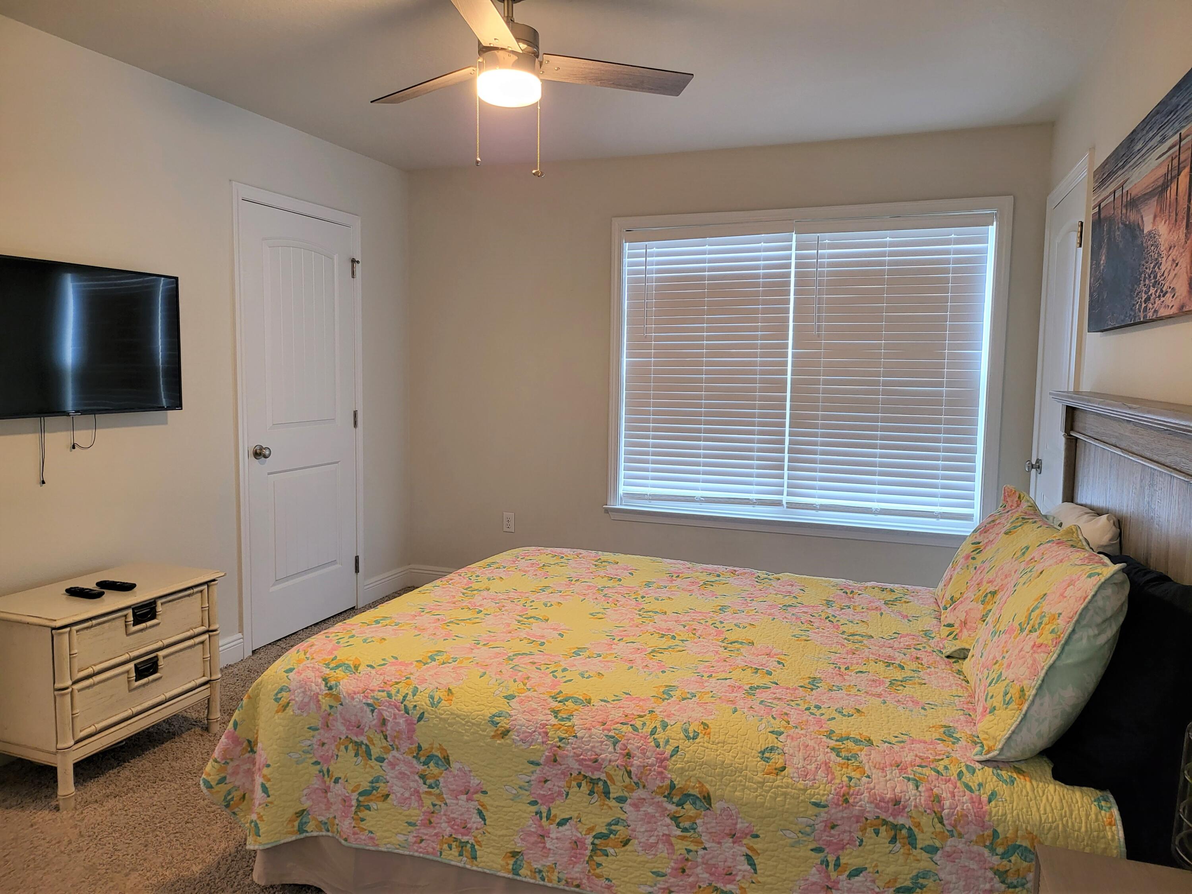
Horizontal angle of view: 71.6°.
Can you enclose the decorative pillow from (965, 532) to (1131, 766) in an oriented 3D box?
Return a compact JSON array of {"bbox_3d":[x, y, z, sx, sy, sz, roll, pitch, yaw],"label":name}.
[{"bbox_3d":[0.926,0.387,1.698,0.190,0.440,0.580,34,16,16],"label":"decorative pillow"}]

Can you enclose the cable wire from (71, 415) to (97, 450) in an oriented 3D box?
[{"bbox_3d":[-1.831,-0.054,2.957,0.020,0.135,0.100,3,6,21],"label":"cable wire"}]

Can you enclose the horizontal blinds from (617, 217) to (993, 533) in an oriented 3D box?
[{"bbox_3d":[0.963,-0.383,4.099,1.770,1.450,0.070,3,6,21],"label":"horizontal blinds"}]

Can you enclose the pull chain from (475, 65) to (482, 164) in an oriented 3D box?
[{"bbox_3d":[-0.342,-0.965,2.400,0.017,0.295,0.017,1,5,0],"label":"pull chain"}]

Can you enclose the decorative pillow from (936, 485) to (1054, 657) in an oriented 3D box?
[{"bbox_3d":[1.107,0.341,2.283,0.190,0.430,0.600,33,14,12],"label":"decorative pillow"}]

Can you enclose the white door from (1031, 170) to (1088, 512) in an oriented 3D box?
[{"bbox_3d":[1.837,0.006,3.322,0.050,2.050,0.790,3,6,21],"label":"white door"}]

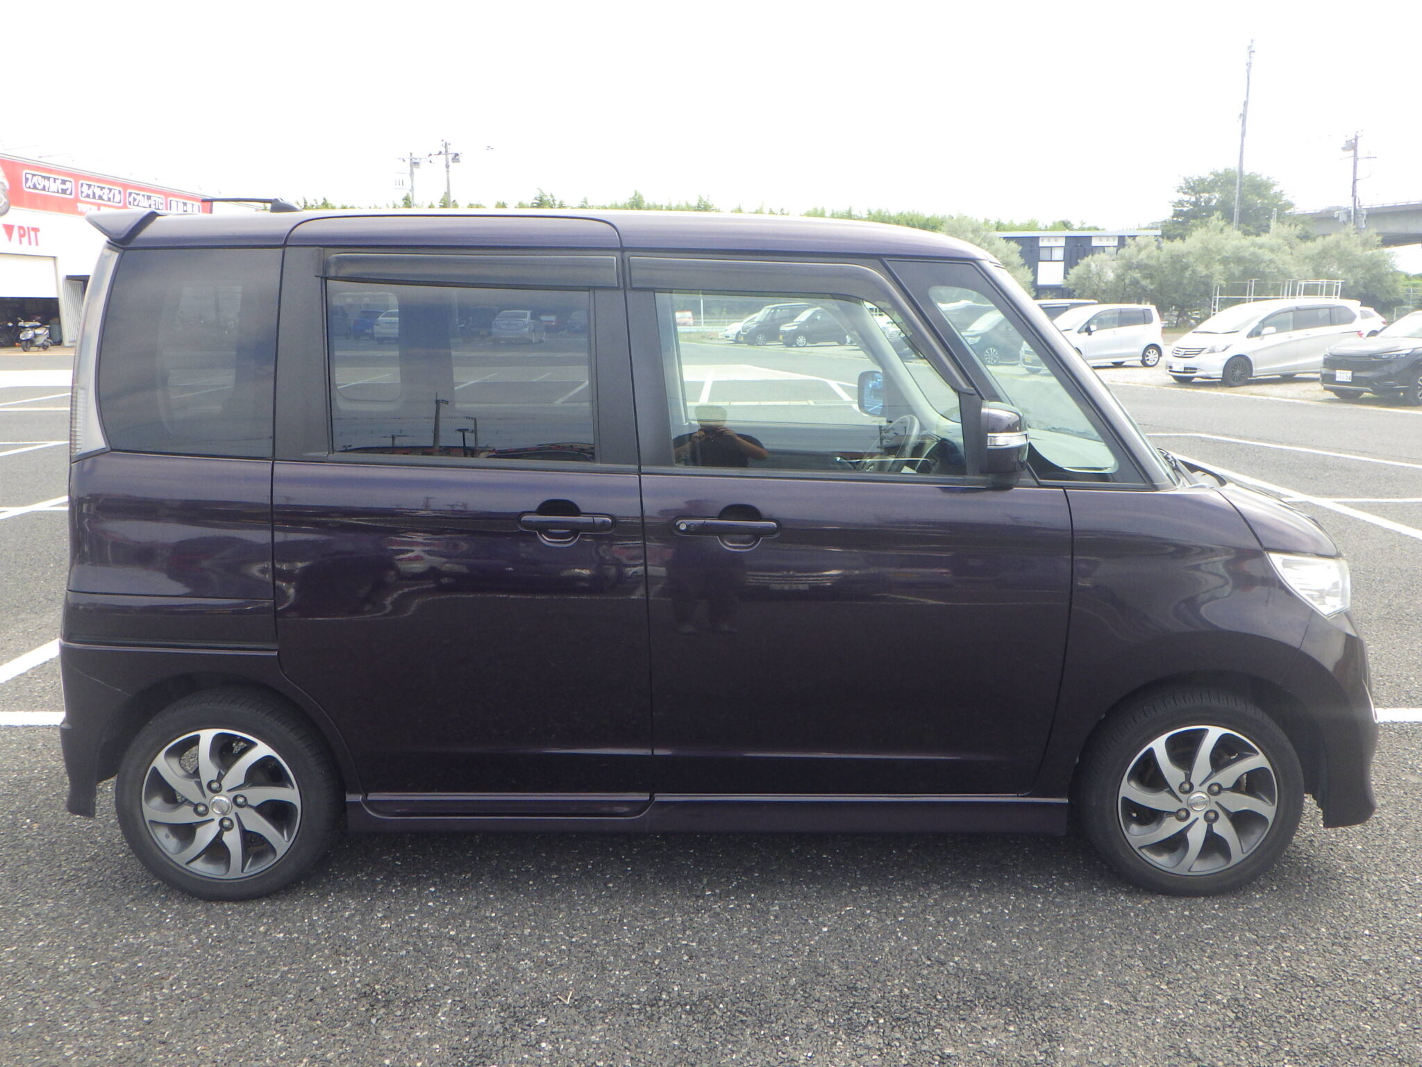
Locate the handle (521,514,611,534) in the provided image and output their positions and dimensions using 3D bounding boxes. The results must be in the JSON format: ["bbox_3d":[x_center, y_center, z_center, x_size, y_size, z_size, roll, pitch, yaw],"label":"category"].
[{"bbox_3d":[-0.337,-0.021,2.685,0.217,0.042,0.045,0,8,0],"label":"handle"}]

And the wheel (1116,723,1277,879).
[{"bbox_3d":[1.200,0.650,2.895,0.405,0.405,0.150,0,11,0],"label":"wheel"}]

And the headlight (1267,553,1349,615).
[{"bbox_3d":[1.494,0.094,2.928,0.330,0.180,0.330,0,11,0],"label":"headlight"}]

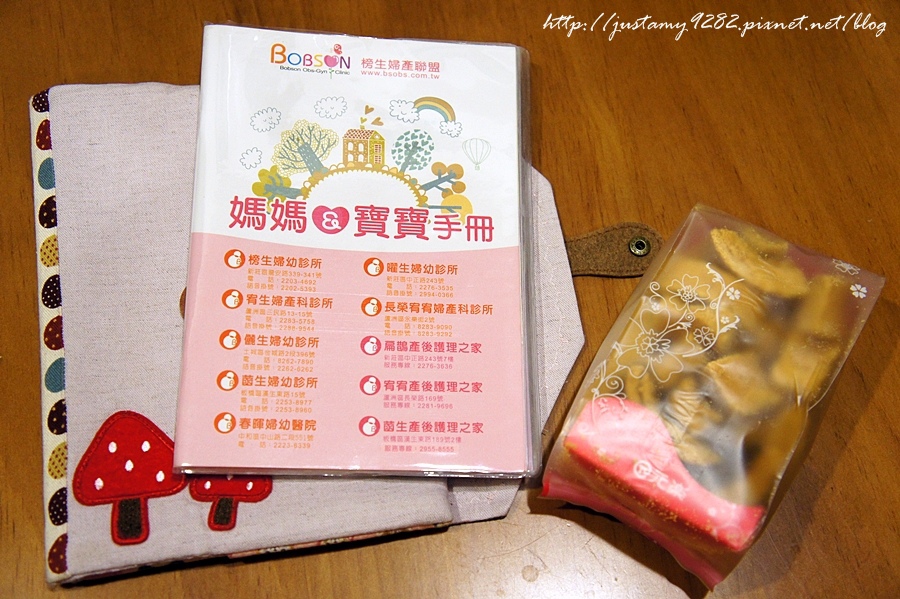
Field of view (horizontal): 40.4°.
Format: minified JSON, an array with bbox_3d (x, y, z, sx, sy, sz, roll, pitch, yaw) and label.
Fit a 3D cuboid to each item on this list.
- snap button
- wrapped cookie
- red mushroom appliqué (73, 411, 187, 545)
[{"bbox_3d":[0.093,-0.026,0.599,0.011,0.004,0.011,1,68,-3],"label":"snap button"},{"bbox_3d":[0.118,0.041,0.557,0.090,0.038,0.159,28,69,8],"label":"wrapped cookie"},{"bbox_3d":[-0.135,0.075,0.518,0.047,0.002,0.058,-3,72,-9],"label":"red mushroom appliqué"}]

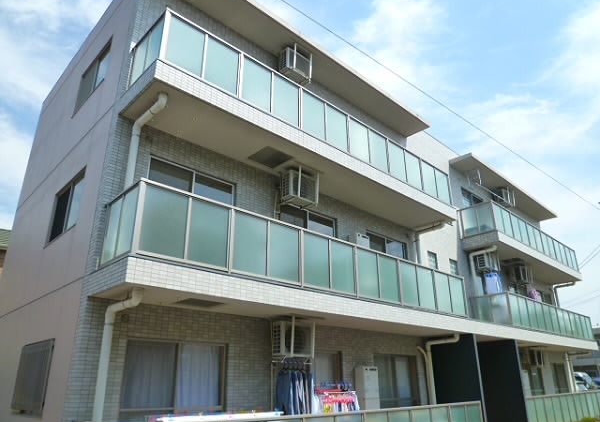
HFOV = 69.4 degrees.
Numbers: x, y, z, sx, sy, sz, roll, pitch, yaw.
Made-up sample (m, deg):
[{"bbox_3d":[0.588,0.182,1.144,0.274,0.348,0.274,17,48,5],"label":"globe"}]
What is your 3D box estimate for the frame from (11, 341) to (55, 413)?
[{"bbox_3d":[-4.068,2.523,6.553,0.085,1.025,1.668,19,-29,-40],"label":"frame"}]

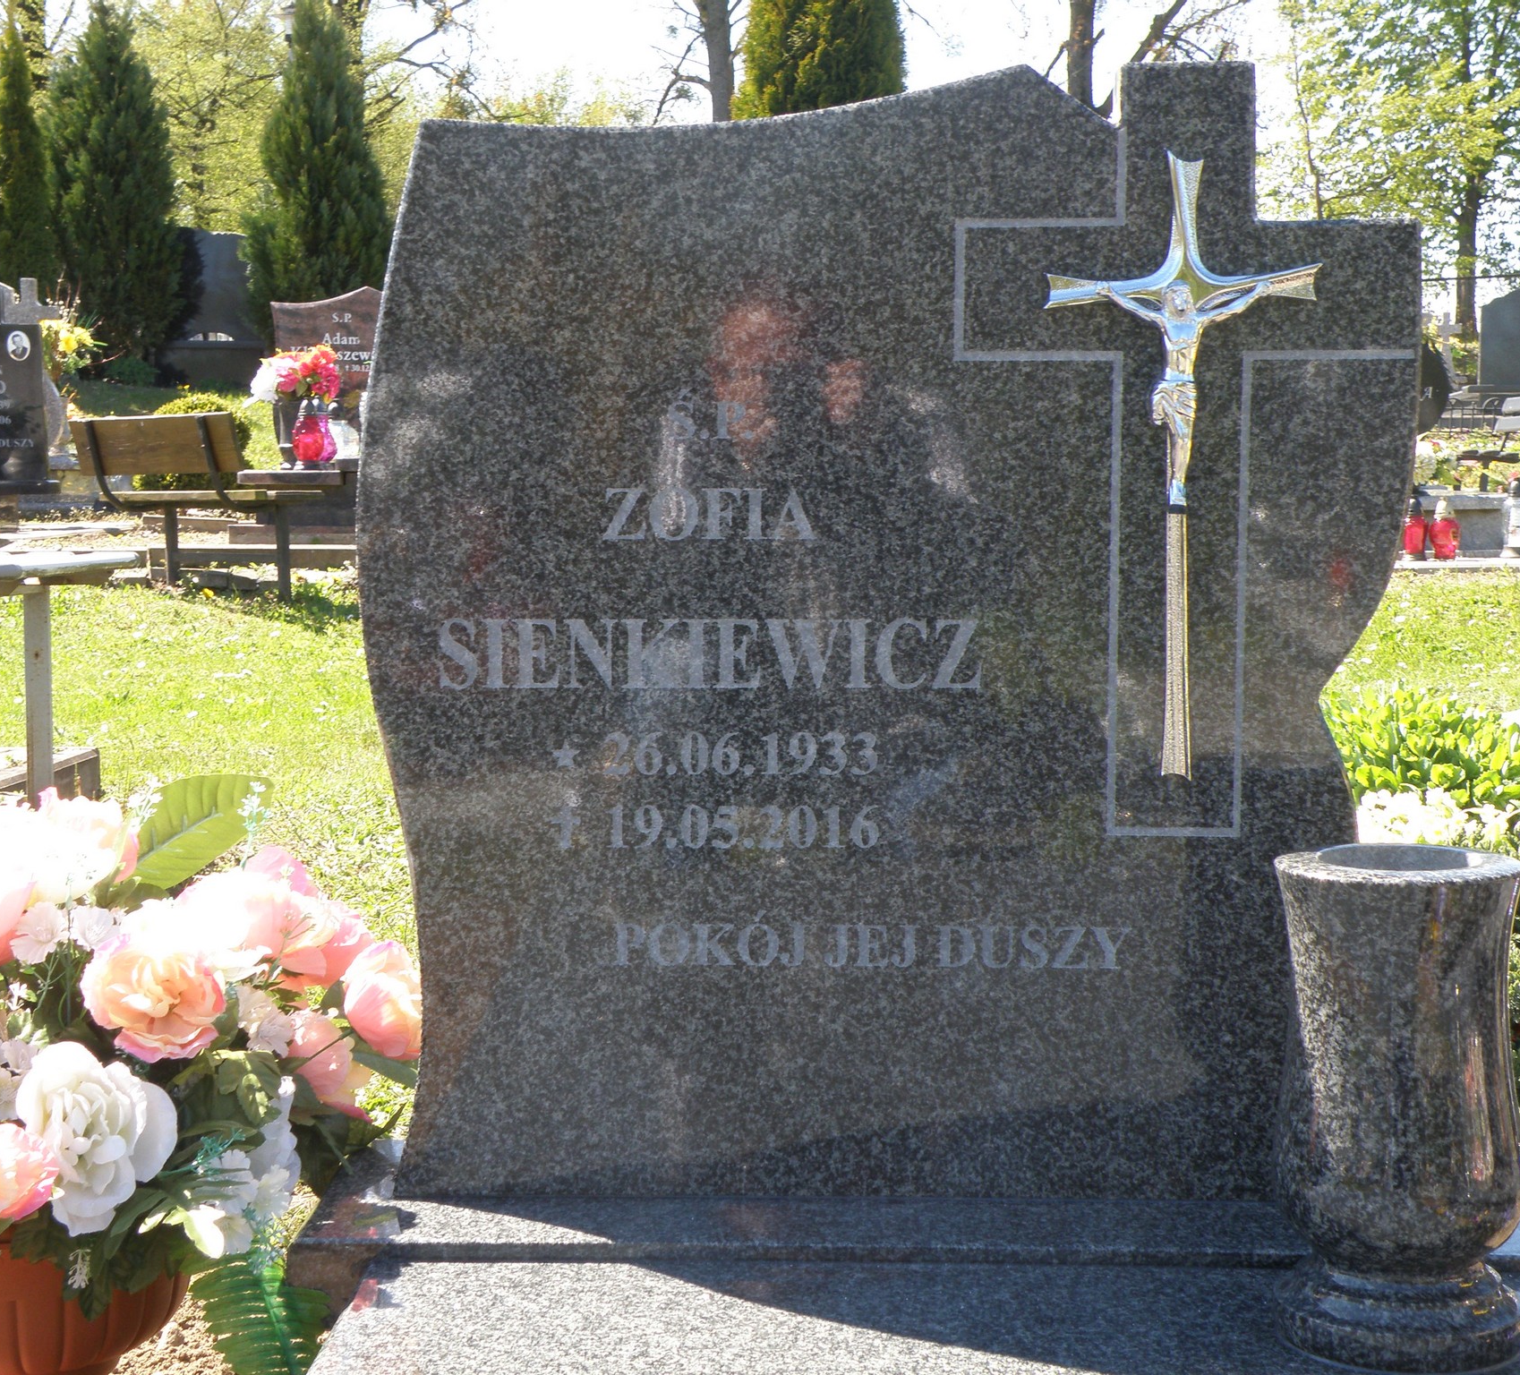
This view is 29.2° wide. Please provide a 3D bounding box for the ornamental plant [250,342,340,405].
[{"bbox_3d":[-2.270,-1.530,14.200,0.440,0.300,0.380,0,6,2],"label":"ornamental plant"}]

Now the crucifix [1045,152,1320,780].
[{"bbox_3d":[0.296,-0.154,2.030,0.192,0.437,0.038,0,6,2],"label":"crucifix"}]

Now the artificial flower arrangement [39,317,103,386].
[{"bbox_3d":[-3.870,-1.890,16.300,0.400,0.400,0.370,0,6,2],"label":"artificial flower arrangement"}]

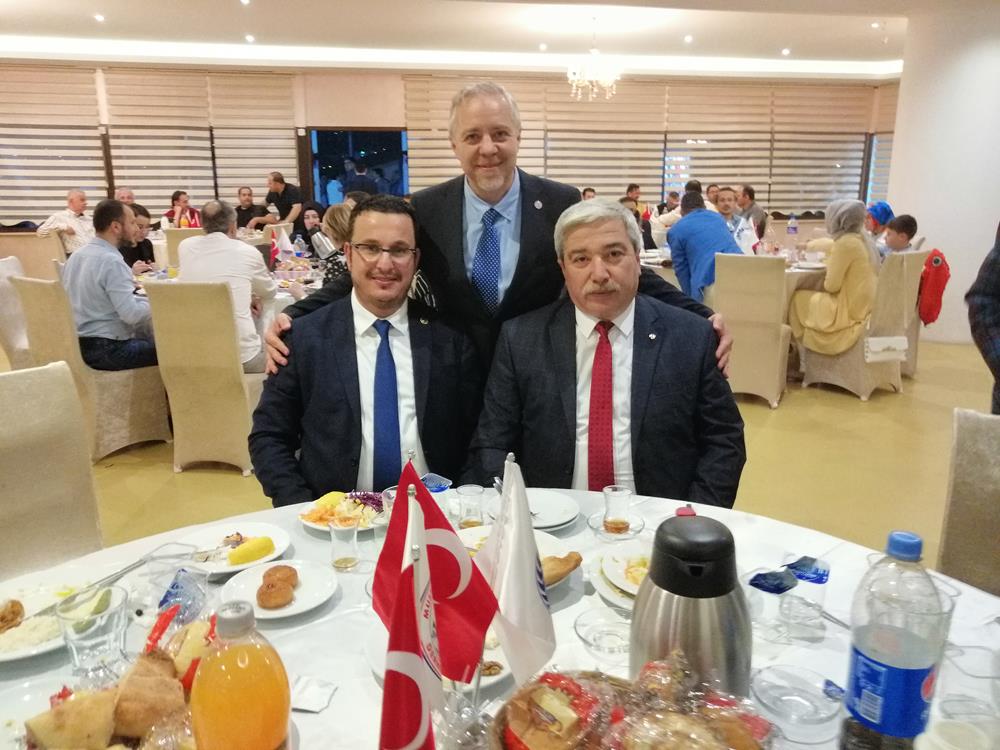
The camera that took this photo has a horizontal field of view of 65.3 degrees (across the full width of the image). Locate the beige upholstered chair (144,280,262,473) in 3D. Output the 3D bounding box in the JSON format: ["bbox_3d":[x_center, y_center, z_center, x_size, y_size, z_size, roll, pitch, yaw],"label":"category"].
[{"bbox_3d":[-1.386,-0.025,3.921,0.440,0.940,0.550,2,14,9],"label":"beige upholstered chair"}]

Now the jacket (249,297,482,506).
[{"bbox_3d":[-0.300,0.128,1.792,0.540,0.620,0.400,-2,13,-9],"label":"jacket"}]

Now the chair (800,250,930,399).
[{"bbox_3d":[2.600,-0.368,5.525,0.450,0.980,0.580,-9,15,-34],"label":"chair"}]

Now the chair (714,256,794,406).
[{"bbox_3d":[1.669,-0.317,5.102,0.440,0.940,0.550,8,16,30],"label":"chair"}]

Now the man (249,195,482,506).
[{"bbox_3d":[-0.249,0.314,1.660,0.560,1.340,0.760,-4,14,-15],"label":"man"}]

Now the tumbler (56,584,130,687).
[{"bbox_3d":[-0.504,0.336,1.000,0.082,0.098,0.082,0,14,0],"label":"tumbler"}]

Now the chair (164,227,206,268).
[{"bbox_3d":[-3.202,-1.040,8.132,0.440,0.940,0.550,-2,14,-6],"label":"chair"}]

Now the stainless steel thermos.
[{"bbox_3d":[0.223,0.278,0.932,0.142,0.240,0.175,2,14,8],"label":"stainless steel thermos"}]

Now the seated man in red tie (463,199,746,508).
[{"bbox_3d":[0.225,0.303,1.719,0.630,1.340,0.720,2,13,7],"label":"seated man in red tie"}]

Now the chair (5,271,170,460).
[{"bbox_3d":[-2.230,-0.086,4.277,0.450,0.970,0.570,10,16,37],"label":"chair"}]

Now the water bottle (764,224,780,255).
[{"bbox_3d":[2.308,-1.143,6.639,0.088,0.310,0.088,0,14,0],"label":"water bottle"}]

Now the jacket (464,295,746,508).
[{"bbox_3d":[0.235,0.130,1.783,0.620,0.630,0.420,2,13,7],"label":"jacket"}]

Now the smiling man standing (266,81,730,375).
[{"bbox_3d":[0.000,0.089,2.030,1.040,1.630,0.580,0,13,0],"label":"smiling man standing"}]

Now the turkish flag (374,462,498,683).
[{"bbox_3d":[-0.066,0.201,0.835,0.132,0.225,0.090,-1,13,-6],"label":"turkish flag"}]

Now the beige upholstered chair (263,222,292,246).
[{"bbox_3d":[-2.533,-1.171,8.666,0.440,0.940,0.550,-12,18,-41],"label":"beige upholstered chair"}]

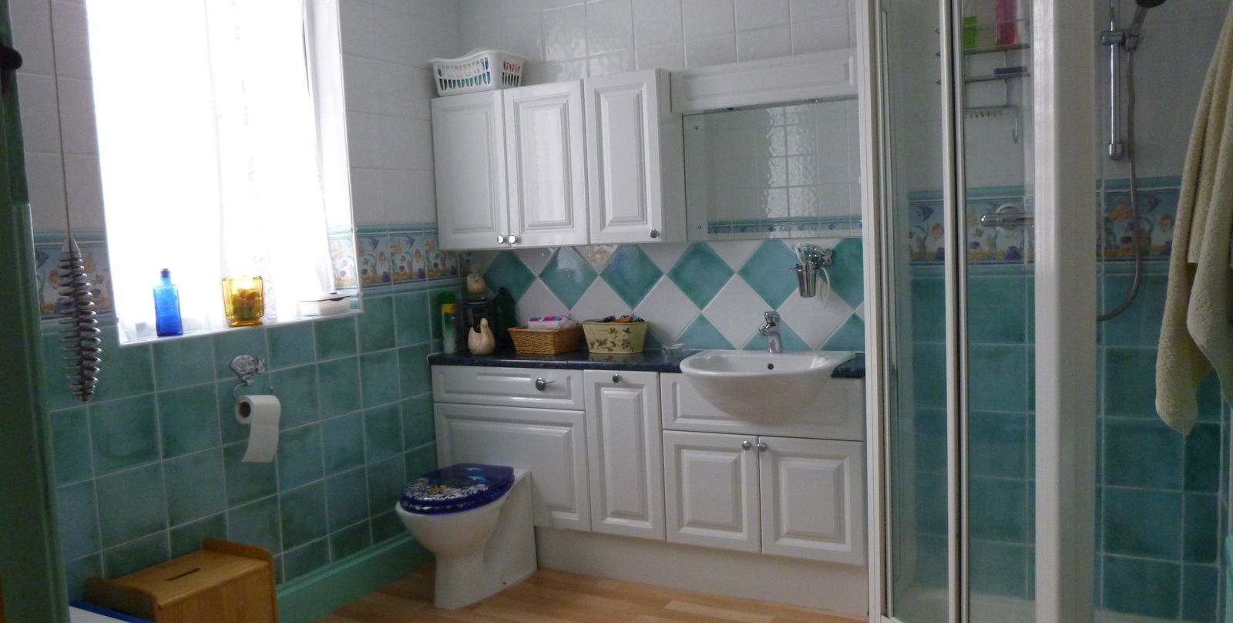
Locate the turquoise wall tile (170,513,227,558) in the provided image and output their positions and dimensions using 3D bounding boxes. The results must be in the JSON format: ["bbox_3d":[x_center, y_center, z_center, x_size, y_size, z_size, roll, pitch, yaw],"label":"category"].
[{"bbox_3d":[-1.274,0.740,2.724,0.010,0.200,0.200,0,5,28],"label":"turquoise wall tile"}]

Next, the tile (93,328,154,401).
[{"bbox_3d":[-1.337,0.131,2.391,0.010,0.200,0.200,0,5,27],"label":"tile"}]

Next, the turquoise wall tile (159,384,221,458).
[{"bbox_3d":[-1.238,0.315,2.584,0.010,0.200,0.200,0,5,27],"label":"turquoise wall tile"}]

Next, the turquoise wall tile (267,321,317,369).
[{"bbox_3d":[-1.076,0.115,2.956,0.010,0.140,0.197,0,5,29],"label":"turquoise wall tile"}]

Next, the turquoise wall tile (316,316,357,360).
[{"bbox_3d":[-0.982,0.097,3.128,0.010,0.140,0.197,0,5,29],"label":"turquoise wall tile"}]

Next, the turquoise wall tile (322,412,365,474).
[{"bbox_3d":[-0.995,0.481,3.251,0.010,0.200,0.200,0,5,28],"label":"turquoise wall tile"}]

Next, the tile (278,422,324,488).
[{"bbox_3d":[-1.060,0.486,2.985,0.010,0.198,0.197,0,5,29],"label":"tile"}]

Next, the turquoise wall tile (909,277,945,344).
[{"bbox_3d":[0.971,-0.001,2.723,0.125,0.198,0.010,0,5,28],"label":"turquoise wall tile"}]

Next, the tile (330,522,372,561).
[{"bbox_3d":[-0.944,0.812,3.160,0.010,0.094,0.200,0,5,27],"label":"tile"}]

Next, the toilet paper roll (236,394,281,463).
[{"bbox_3d":[-1.099,0.356,2.755,0.092,0.207,0.109,0,5,28],"label":"toilet paper roll"}]

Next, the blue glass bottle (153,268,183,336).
[{"bbox_3d":[-1.303,-0.026,2.595,0.062,0.195,0.047,-7,6,-43],"label":"blue glass bottle"}]

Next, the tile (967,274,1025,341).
[{"bbox_3d":[1.131,-0.002,2.690,0.196,0.198,0.010,0,5,28],"label":"tile"}]

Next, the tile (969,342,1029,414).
[{"bbox_3d":[1.121,0.198,2.662,0.193,0.198,0.010,0,5,28],"label":"tile"}]

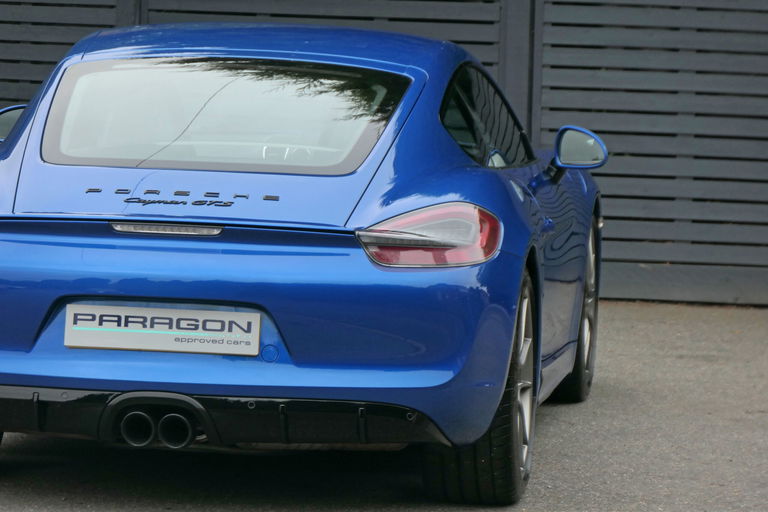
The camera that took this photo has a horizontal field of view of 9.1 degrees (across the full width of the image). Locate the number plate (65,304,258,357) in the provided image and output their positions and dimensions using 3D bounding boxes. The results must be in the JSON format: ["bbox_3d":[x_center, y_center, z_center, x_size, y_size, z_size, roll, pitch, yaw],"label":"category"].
[{"bbox_3d":[-0.587,0.197,12.853,0.520,0.112,0.015,2,-2,7],"label":"number plate"}]

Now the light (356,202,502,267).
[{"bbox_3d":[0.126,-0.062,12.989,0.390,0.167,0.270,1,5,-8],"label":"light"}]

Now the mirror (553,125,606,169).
[{"bbox_3d":[0.620,-0.342,15.149,0.165,0.140,0.120,3,5,13],"label":"mirror"}]

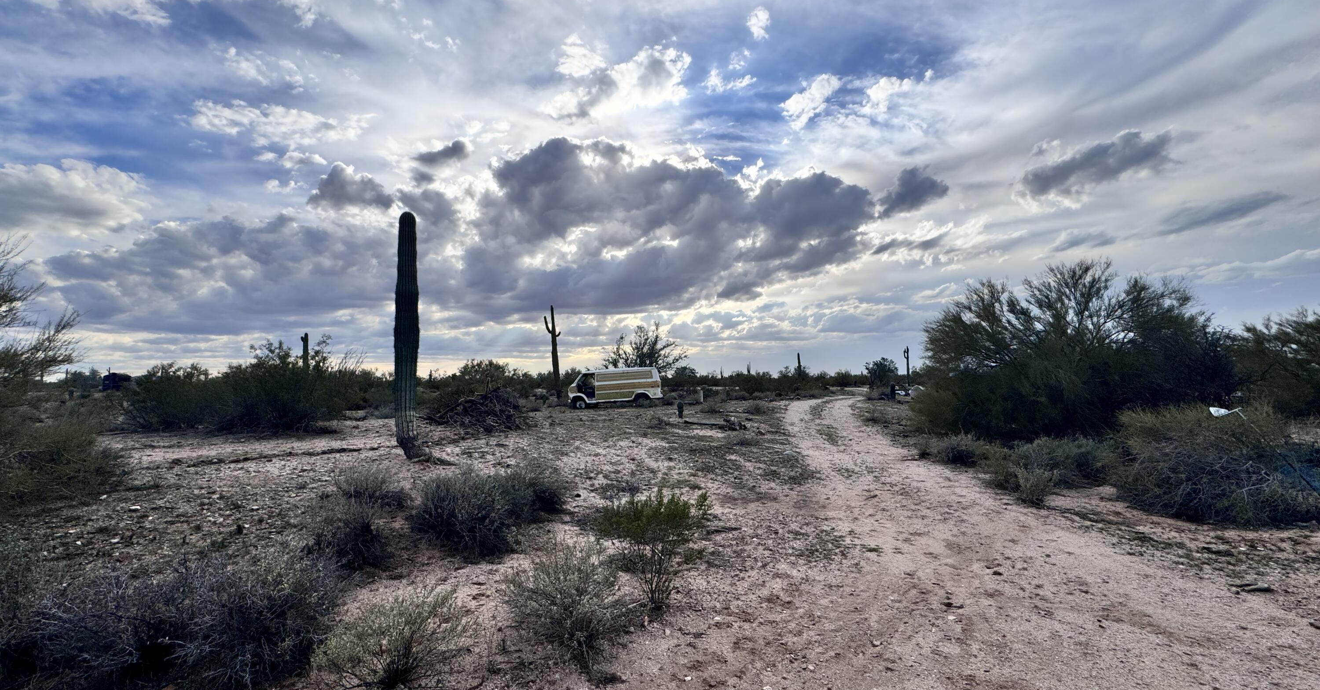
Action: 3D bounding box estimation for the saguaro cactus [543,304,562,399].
[{"bbox_3d":[-7.433,0.600,37.032,1.300,6.450,0.800,0,-3,0],"label":"saguaro cactus"}]

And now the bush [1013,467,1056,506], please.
[{"bbox_3d":[4.660,1.722,6.658,0.520,0.480,0.500,-2,-4,35],"label":"bush"}]

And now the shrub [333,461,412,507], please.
[{"bbox_3d":[-3.514,1.697,6.537,0.816,0.521,0.734,0,-3,0],"label":"shrub"}]

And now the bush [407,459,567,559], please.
[{"bbox_3d":[-1.650,1.556,5.315,1.150,0.660,1.500,-2,-4,25],"label":"bush"}]

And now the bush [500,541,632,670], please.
[{"bbox_3d":[-0.480,1.430,2.940,0.710,0.650,0.680,0,-3,0],"label":"bush"}]

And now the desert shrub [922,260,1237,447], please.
[{"bbox_3d":[9.946,0.074,13.560,6.500,4.600,6.000,-3,-4,36],"label":"desert shrub"}]

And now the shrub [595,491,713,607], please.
[{"bbox_3d":[-0.050,1.400,3.710,0.810,0.790,0.760,0,-3,0],"label":"shrub"}]

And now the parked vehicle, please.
[{"bbox_3d":[-2.290,2.312,28.612,4.950,2.000,2.000,-3,-3,0],"label":"parked vehicle"}]

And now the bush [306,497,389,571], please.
[{"bbox_3d":[-2.580,1.570,4.440,0.620,0.550,0.600,0,-3,0],"label":"bush"}]

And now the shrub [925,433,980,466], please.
[{"bbox_3d":[5.263,1.881,9.665,0.920,0.550,0.820,0,-3,0],"label":"shrub"}]

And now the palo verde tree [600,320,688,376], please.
[{"bbox_3d":[-0.974,1.061,36.000,5.900,5.256,5.500,0,-3,0],"label":"palo verde tree"}]

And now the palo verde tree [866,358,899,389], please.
[{"bbox_3d":[24.087,3.132,57.916,3.600,3.699,3.500,0,-3,0],"label":"palo verde tree"}]

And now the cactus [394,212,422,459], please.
[{"bbox_3d":[-5.016,-0.245,10.634,0.500,4.900,0.480,2,-4,-25],"label":"cactus"}]

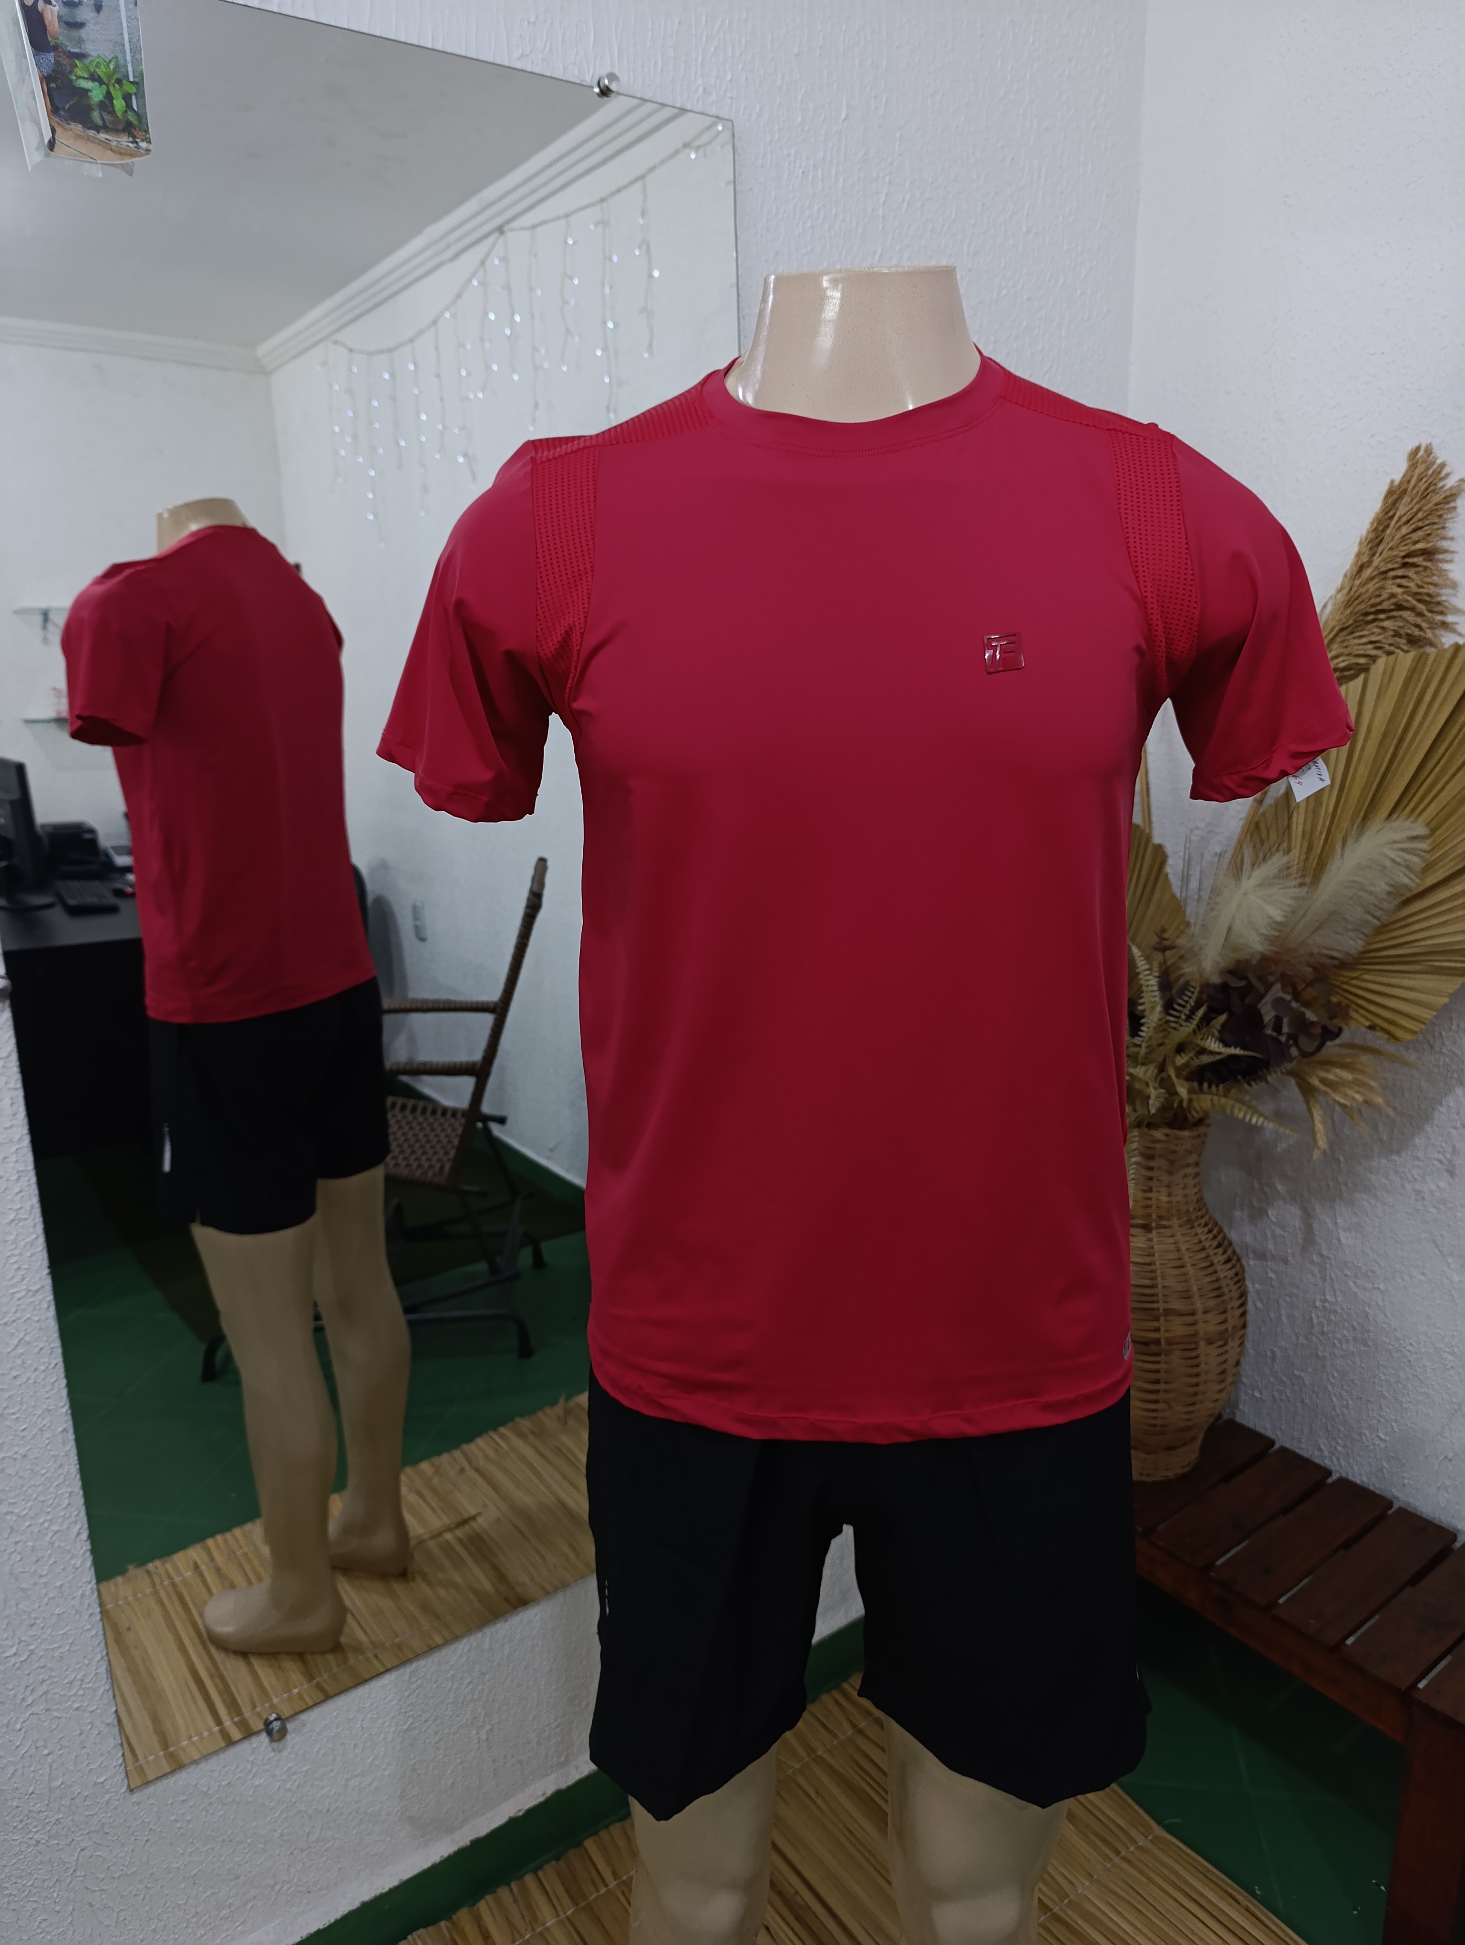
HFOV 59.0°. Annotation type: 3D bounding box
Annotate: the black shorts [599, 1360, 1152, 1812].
[{"bbox_3d":[0.095,0.359,0.903,0.397,0.438,0.268,-1,13,1],"label":"black shorts"}]

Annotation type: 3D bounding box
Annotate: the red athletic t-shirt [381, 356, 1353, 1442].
[{"bbox_3d":[0.084,-0.035,0.804,0.585,0.649,0.278,-1,13,1],"label":"red athletic t-shirt"}]

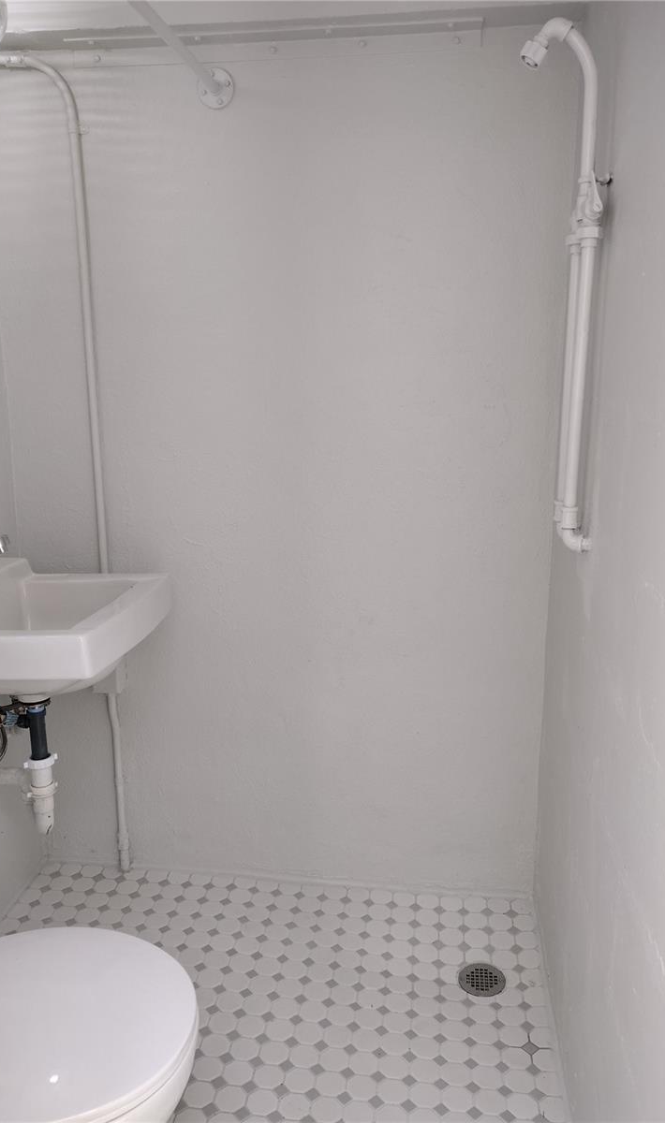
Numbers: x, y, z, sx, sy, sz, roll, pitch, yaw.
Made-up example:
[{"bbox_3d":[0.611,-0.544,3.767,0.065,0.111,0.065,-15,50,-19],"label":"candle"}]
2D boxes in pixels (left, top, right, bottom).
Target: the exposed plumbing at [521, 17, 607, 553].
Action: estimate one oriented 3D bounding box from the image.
[{"bbox_3d":[0.357,-0.410,1.395,0.145,0.810,0.105,1,13,7],"label":"exposed plumbing"}]

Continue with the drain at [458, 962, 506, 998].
[{"bbox_3d":[0.325,0.912,1.901,0.104,0.010,0.104,1,13,7],"label":"drain"}]

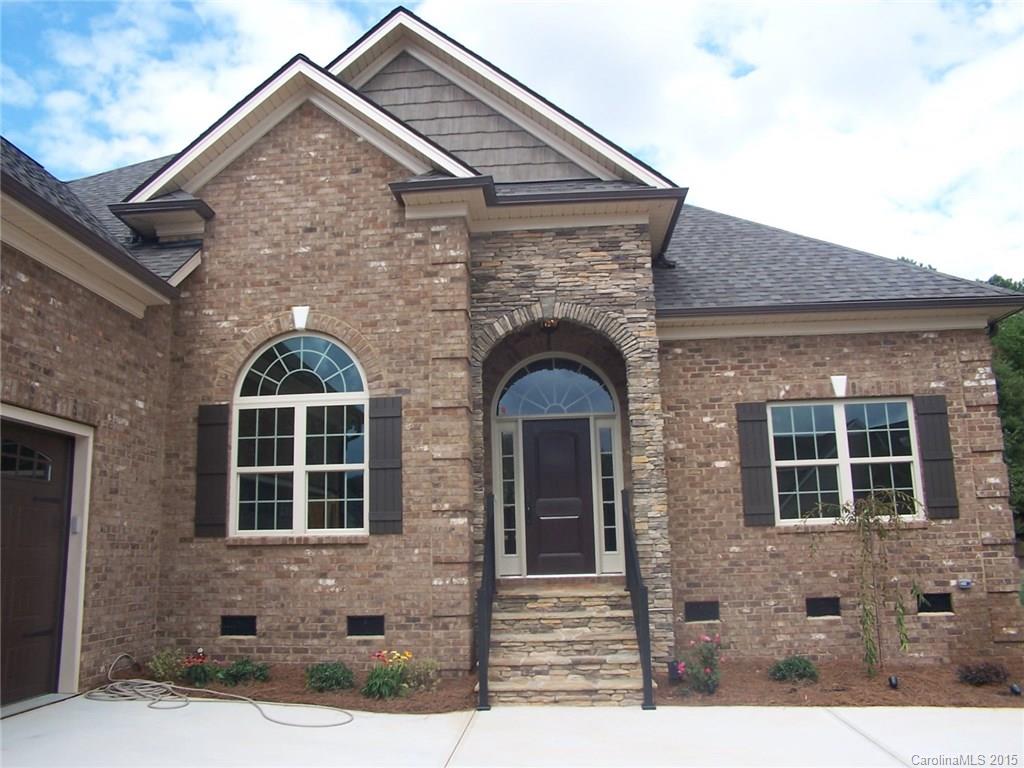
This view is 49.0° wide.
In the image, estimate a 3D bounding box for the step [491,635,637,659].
[{"bbox_3d":[0.529,2.658,11.437,1.600,0.200,0.320,-2,-9,2],"label":"step"}]

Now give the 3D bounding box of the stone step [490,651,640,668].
[{"bbox_3d":[0.528,2.714,11.094,1.620,0.180,0.320,-2,-9,2],"label":"stone step"}]

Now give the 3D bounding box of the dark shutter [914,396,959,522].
[{"bbox_3d":[5.190,0.899,13.743,0.390,1.510,0.050,-2,-9,2],"label":"dark shutter"}]

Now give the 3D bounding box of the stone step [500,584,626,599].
[{"bbox_3d":[0.548,2.250,12.188,1.580,0.150,0.360,-2,-9,2],"label":"stone step"}]

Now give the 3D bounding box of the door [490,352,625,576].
[{"bbox_3d":[0.608,1.045,15.021,1.710,3.030,0.170,-2,-11,5],"label":"door"}]

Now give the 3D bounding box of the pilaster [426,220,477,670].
[{"bbox_3d":[-0.688,0.636,12.697,0.400,5.000,0.380,-2,-9,2],"label":"pilaster"}]

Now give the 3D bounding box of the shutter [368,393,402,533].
[{"bbox_3d":[-1.408,0.915,12.537,0.375,1.530,0.050,-2,-9,2],"label":"shutter"}]

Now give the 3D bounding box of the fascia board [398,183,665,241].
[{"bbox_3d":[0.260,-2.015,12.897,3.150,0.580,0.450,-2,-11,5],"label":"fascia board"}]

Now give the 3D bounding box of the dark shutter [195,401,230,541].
[{"bbox_3d":[-3.390,0.990,12.722,0.360,1.500,0.050,-2,-9,2],"label":"dark shutter"}]

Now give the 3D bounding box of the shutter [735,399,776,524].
[{"bbox_3d":[3.053,0.997,14.010,0.380,1.530,0.050,-2,-11,5],"label":"shutter"}]

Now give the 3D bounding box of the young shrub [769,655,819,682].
[{"bbox_3d":[3.058,3.079,12.173,0.499,0.291,0.460,-2,-11,5],"label":"young shrub"}]

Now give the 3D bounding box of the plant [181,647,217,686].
[{"bbox_3d":[-3.347,3.022,12.003,0.380,0.420,0.360,-2,-9,2],"label":"plant"}]

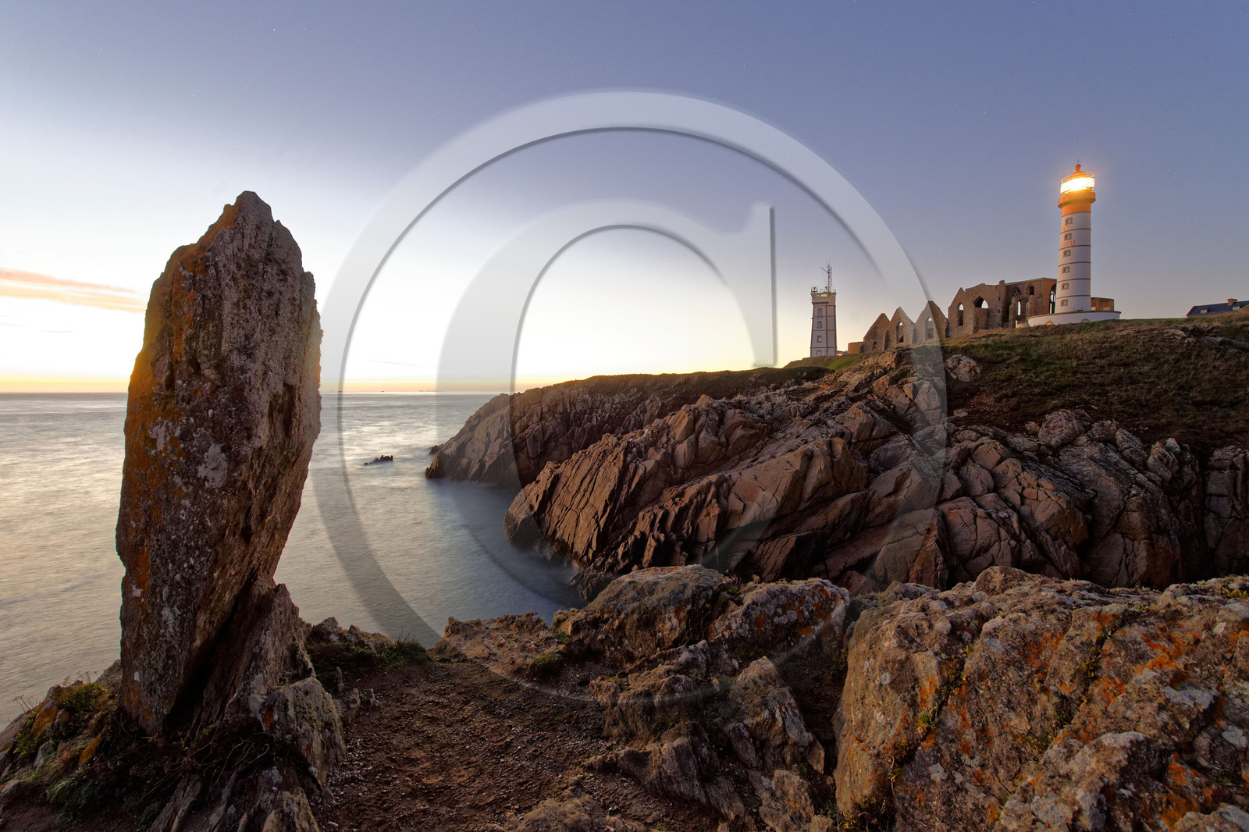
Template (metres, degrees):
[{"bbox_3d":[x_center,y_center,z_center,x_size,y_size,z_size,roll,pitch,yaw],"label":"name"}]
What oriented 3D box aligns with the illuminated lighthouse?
[{"bbox_3d":[104.100,-39.300,120.000,16.300,37.000,16.300,2,3,41],"label":"illuminated lighthouse"}]

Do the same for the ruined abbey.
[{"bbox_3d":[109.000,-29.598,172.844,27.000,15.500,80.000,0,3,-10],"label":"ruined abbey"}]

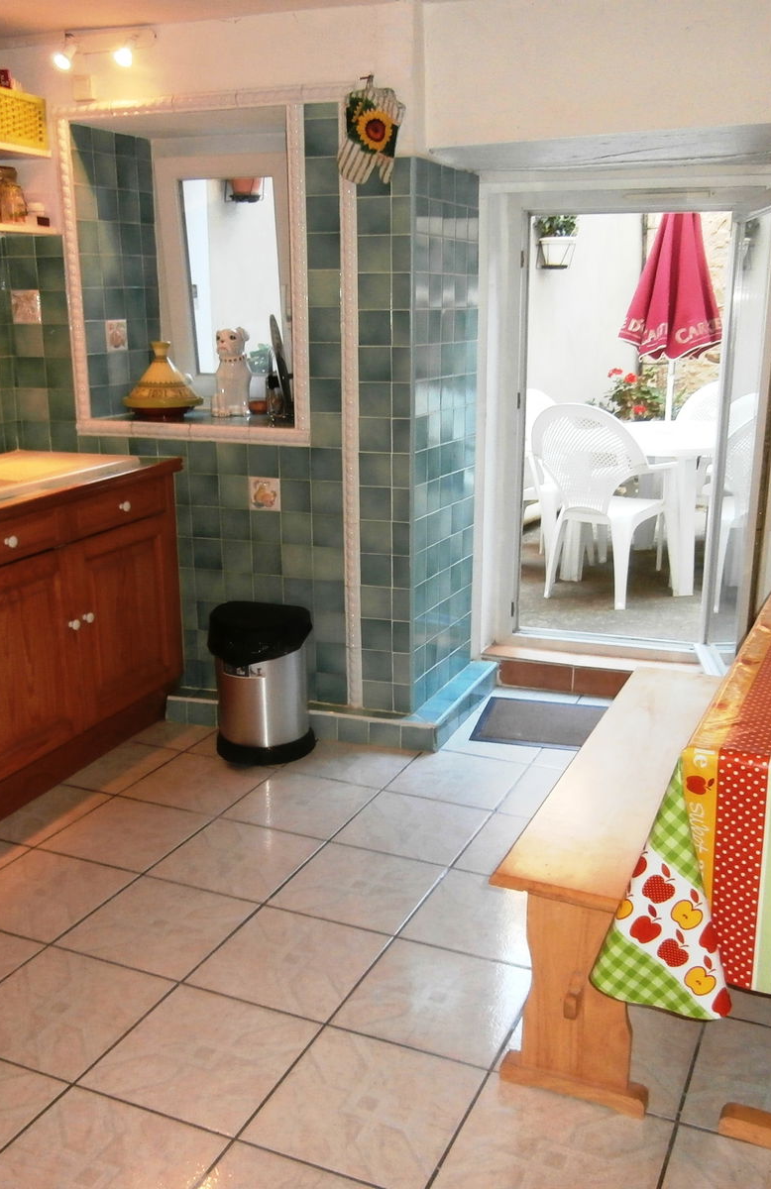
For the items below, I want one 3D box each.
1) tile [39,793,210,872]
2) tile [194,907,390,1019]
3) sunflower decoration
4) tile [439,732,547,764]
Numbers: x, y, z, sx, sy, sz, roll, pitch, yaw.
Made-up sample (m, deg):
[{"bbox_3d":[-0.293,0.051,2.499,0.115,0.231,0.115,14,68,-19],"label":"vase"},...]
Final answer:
[{"bbox_3d":[-0.705,0.659,3.021,0.344,0.010,0.344,6,16,23],"label":"tile"},{"bbox_3d":[-0.200,0.782,2.350,0.333,0.010,0.333,6,16,23],"label":"tile"},{"bbox_3d":[-0.037,-1.288,3.055,0.180,0.275,0.040,5,15,18],"label":"sunflower decoration"},{"bbox_3d":[0.353,0.463,3.515,0.332,0.010,0.332,6,16,24],"label":"tile"}]

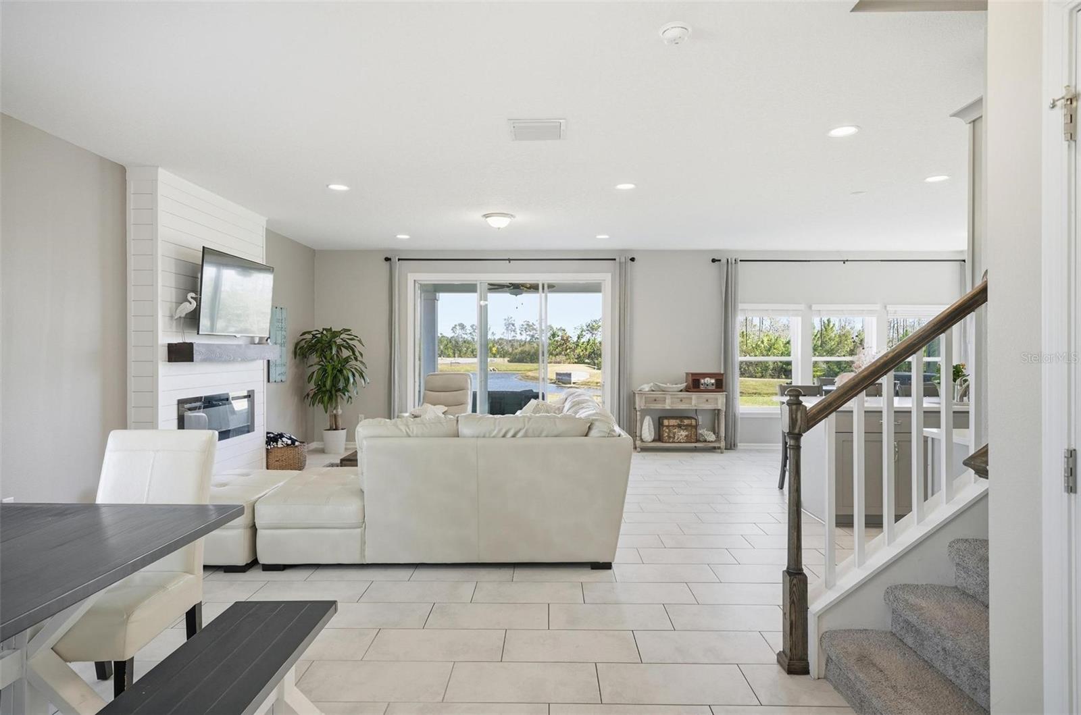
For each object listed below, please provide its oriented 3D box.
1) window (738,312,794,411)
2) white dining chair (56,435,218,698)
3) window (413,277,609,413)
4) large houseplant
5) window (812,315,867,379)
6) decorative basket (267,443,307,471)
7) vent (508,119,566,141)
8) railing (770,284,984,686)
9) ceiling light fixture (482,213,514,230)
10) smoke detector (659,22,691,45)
[{"bbox_3d":[3.170,0.043,8.125,0.883,1.387,0.100,0,1,0],"label":"window"},{"bbox_3d":[-1.651,0.827,2.262,0.452,1.020,0.580,0,1,0],"label":"white dining chair"},{"bbox_3d":[-0.435,0.065,8.125,2.757,2.421,0.120,0,1,0],"label":"window"},{"bbox_3d":[-2.788,0.430,7.668,0.940,1.700,0.840,0,1,0],"label":"large houseplant"},{"bbox_3d":[4.251,-0.011,7.935,0.920,1.440,0.120,0,1,1],"label":"window"},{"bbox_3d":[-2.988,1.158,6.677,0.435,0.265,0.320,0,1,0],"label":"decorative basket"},{"bbox_3d":[-0.022,-1.481,3.718,0.356,0.025,0.365,0,1,0],"label":"vent"},{"bbox_3d":[1.502,0.491,2.432,0.930,1.700,0.120,0,1,1],"label":"railing"},{"bbox_3d":[-0.431,-1.410,5.904,0.346,0.150,0.346,0,1,1],"label":"ceiling light fixture"},{"bbox_3d":[0.612,-1.453,2.585,0.144,0.047,0.144,0,1,0],"label":"smoke detector"}]

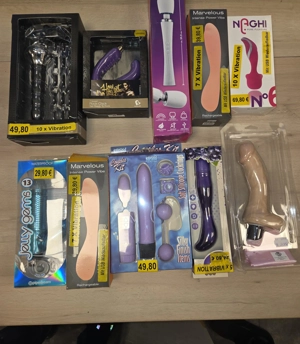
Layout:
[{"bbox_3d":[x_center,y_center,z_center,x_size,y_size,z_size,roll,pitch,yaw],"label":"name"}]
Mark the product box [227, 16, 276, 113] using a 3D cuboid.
[{"bbox_3d":[0.230,-0.250,0.630,0.101,0.054,0.220,0,83,-1],"label":"product box"}]

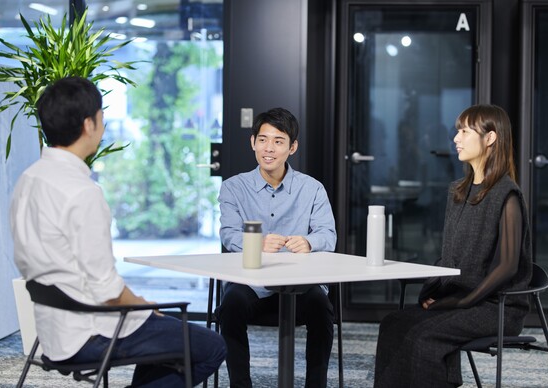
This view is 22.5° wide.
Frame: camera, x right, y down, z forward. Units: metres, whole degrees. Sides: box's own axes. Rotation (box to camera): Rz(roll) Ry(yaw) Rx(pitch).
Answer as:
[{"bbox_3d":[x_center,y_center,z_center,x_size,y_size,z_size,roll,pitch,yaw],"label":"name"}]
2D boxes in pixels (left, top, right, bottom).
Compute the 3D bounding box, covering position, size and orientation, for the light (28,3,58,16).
[{"bbox_3d":[-2.661,-2.130,15.900,0.120,0.060,0.750,1,2,10],"label":"light"}]

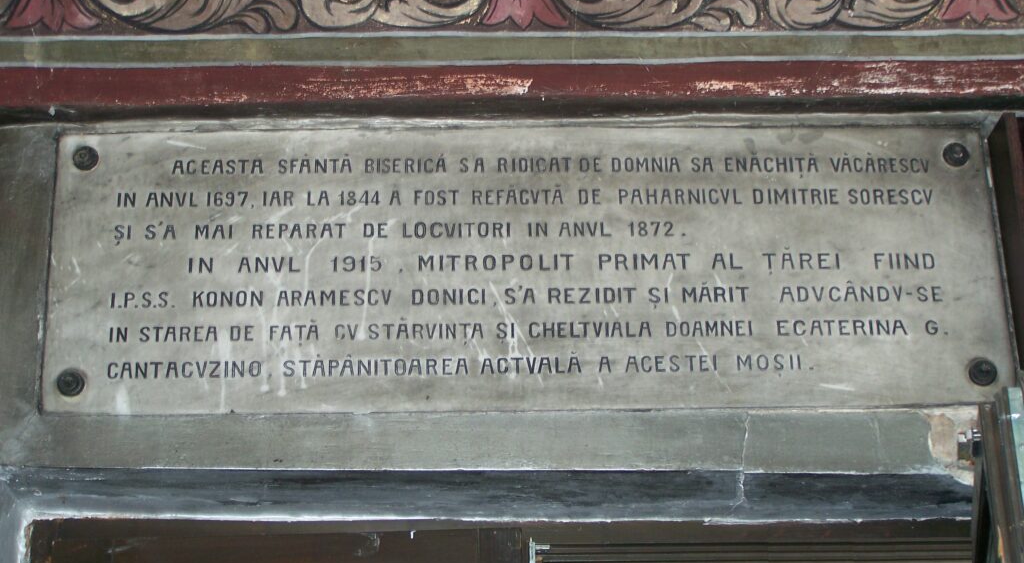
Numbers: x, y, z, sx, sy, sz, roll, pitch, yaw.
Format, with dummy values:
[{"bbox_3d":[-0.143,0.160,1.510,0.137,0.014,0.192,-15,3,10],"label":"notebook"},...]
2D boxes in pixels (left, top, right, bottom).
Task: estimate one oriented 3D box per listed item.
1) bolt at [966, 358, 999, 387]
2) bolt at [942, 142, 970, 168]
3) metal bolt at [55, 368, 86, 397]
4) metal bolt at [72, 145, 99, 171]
[{"bbox_3d":[0.666,0.130,2.469,0.039,0.039,0.018,-1,-20,-3],"label":"bolt"},{"bbox_3d":[0.659,-0.188,2.588,0.039,0.039,0.018,-1,-20,-3],"label":"bolt"},{"bbox_3d":[-0.610,0.140,2.413,0.039,0.039,0.018,-1,-20,-3],"label":"metal bolt"},{"bbox_3d":[-0.618,-0.179,2.532,0.039,0.039,0.018,-1,-20,-3],"label":"metal bolt"}]

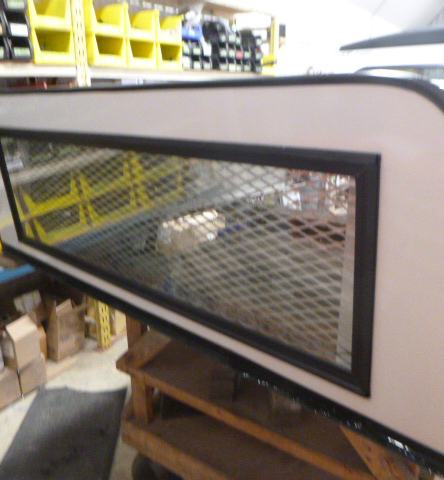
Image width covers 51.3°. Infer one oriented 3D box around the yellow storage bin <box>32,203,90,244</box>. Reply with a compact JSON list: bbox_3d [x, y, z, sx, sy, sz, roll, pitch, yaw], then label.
[{"bbox_3d":[-0.817,-0.108,2.228,0.225,0.165,0.300,-21,28,-32],"label":"yellow storage bin"}]

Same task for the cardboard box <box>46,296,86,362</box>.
[{"bbox_3d":[-0.921,0.480,2.633,0.173,0.326,0.194,13,22,33],"label":"cardboard box"}]

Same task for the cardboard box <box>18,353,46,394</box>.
[{"bbox_3d":[-1.017,0.665,2.347,0.193,0.157,0.132,13,22,33],"label":"cardboard box"}]

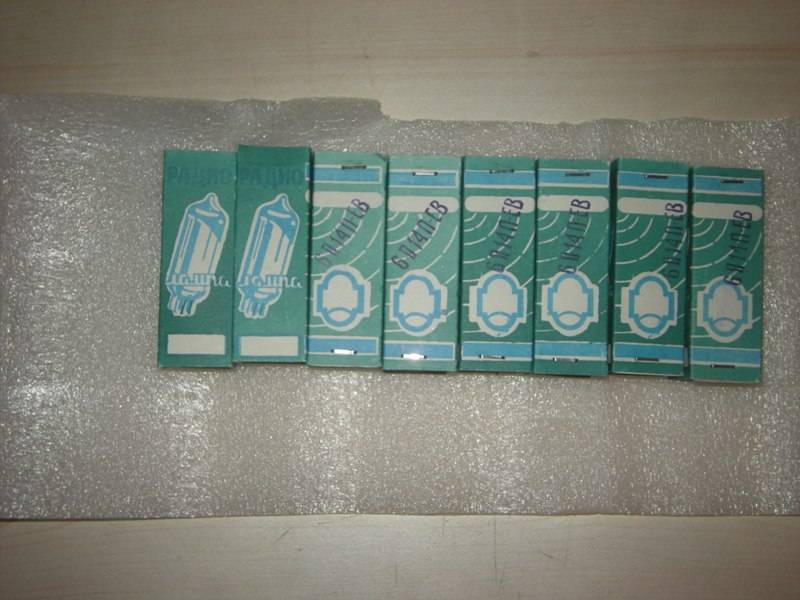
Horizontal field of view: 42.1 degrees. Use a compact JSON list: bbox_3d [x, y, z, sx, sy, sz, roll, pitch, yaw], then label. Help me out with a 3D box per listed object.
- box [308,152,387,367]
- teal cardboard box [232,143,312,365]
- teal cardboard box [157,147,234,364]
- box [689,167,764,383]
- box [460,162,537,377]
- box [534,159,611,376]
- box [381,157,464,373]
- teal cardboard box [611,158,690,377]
[{"bbox_3d":[-0.020,-0.014,0.403,0.027,0.027,0.081,2,86,-2],"label":"box"},{"bbox_3d":[-0.048,-0.016,0.402,0.027,0.027,0.081,1,86,-2],"label":"teal cardboard box"},{"bbox_3d":[-0.076,-0.014,0.401,0.027,0.027,0.081,1,86,-2],"label":"teal cardboard box"},{"bbox_3d":[0.123,-0.009,0.407,0.027,0.027,0.081,2,85,-2],"label":"box"},{"bbox_3d":[0.037,-0.013,0.404,0.027,0.027,0.081,2,86,-2],"label":"box"},{"bbox_3d":[0.065,-0.012,0.405,0.027,0.027,0.081,2,86,-2],"label":"box"},{"bbox_3d":[0.008,-0.013,0.404,0.027,0.027,0.081,1,86,-2],"label":"box"},{"bbox_3d":[0.095,-0.012,0.406,0.027,0.027,0.081,3,85,-2],"label":"teal cardboard box"}]

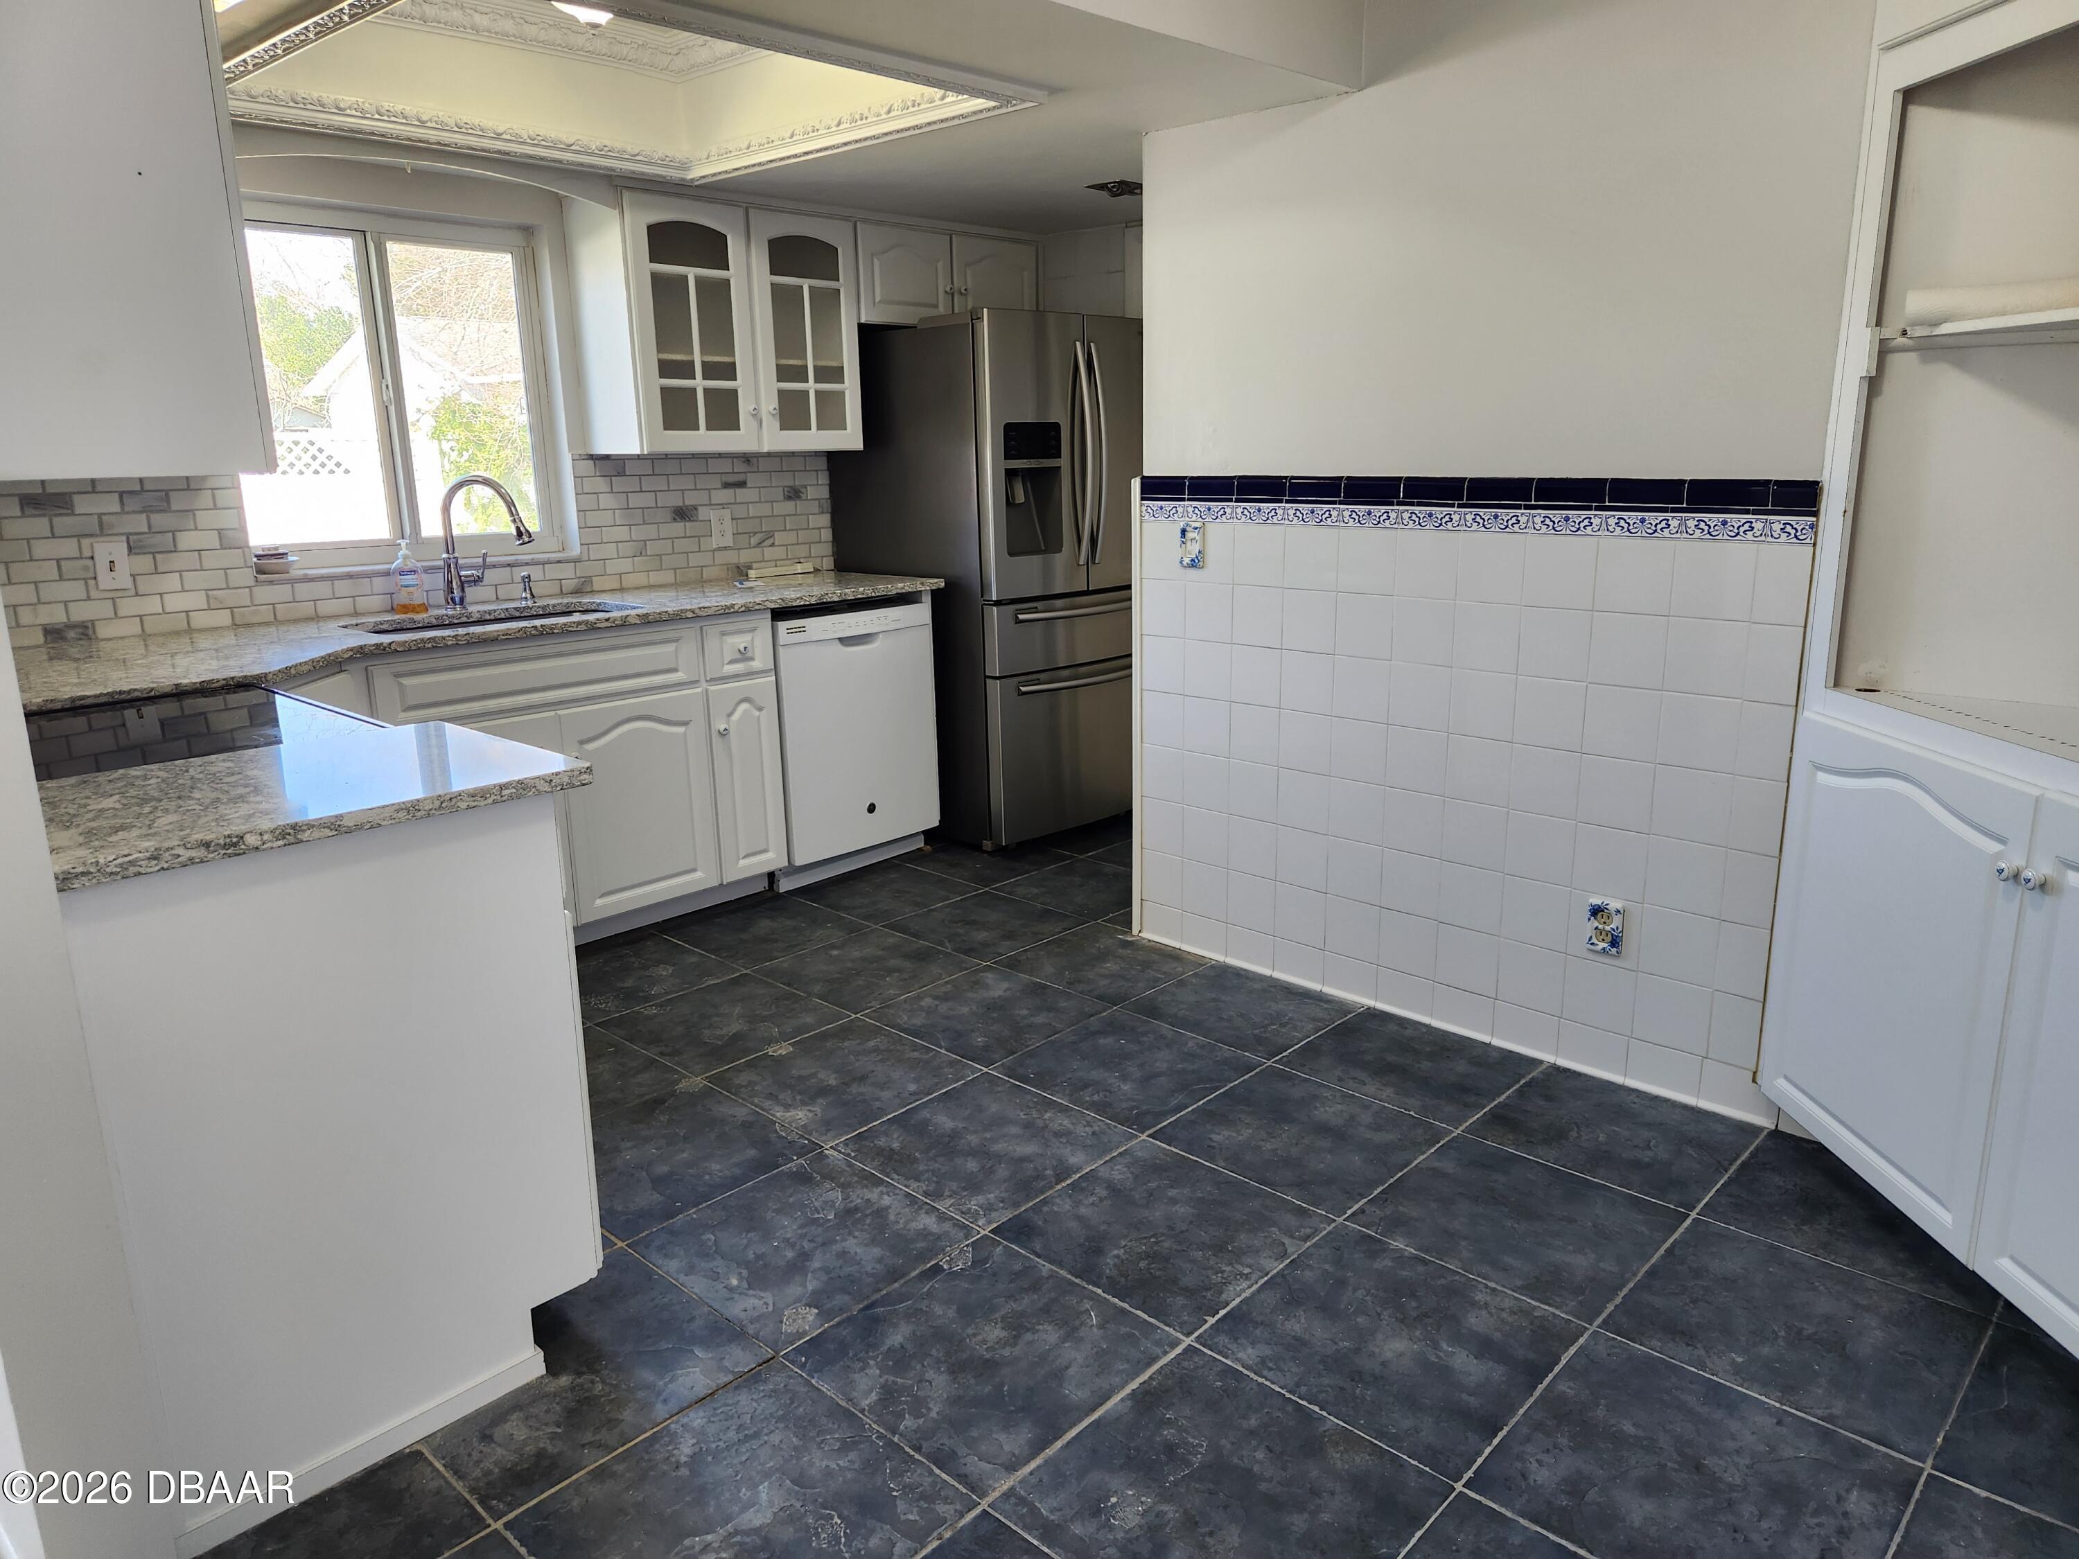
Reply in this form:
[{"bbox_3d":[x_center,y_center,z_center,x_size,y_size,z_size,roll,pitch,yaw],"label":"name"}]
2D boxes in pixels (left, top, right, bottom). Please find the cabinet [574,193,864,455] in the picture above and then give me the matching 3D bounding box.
[{"bbox_3d":[-0.987,-1.397,4.323,0.325,0.724,0.823,12,19,42],"label":"cabinet"}]

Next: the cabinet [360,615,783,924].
[{"bbox_3d":[-1.407,-0.028,3.947,0.615,0.815,1.180,12,19,42],"label":"cabinet"}]

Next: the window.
[{"bbox_3d":[-1.812,-1.083,3.879,0.080,0.925,0.920,12,19,42],"label":"window"}]

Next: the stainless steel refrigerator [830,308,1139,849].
[{"bbox_3d":[-0.097,-0.734,5.003,0.860,1.763,0.910,12,19,42],"label":"stainless steel refrigerator"}]

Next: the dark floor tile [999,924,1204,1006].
[{"bbox_3d":[0.179,0.502,3.743,0.452,0.010,0.443,12,19,42],"label":"dark floor tile"}]

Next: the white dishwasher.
[{"bbox_3d":[-0.776,-0.180,4.612,0.600,0.830,0.605,12,19,42],"label":"white dishwasher"}]

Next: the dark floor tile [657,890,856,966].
[{"bbox_3d":[-0.795,0.444,4.026,0.452,0.015,0.452,12,19,42],"label":"dark floor tile"}]

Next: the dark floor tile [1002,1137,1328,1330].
[{"bbox_3d":[0.226,0.814,2.492,0.452,0.010,0.452,12,19,42],"label":"dark floor tile"}]

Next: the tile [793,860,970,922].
[{"bbox_3d":[-0.491,0.356,4.358,0.466,0.010,0.452,12,19,42],"label":"tile"}]

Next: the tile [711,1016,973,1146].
[{"bbox_3d":[-0.440,0.669,3.085,0.450,0.013,0.450,12,19,42],"label":"tile"}]

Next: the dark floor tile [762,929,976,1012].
[{"bbox_3d":[-0.464,0.514,3.726,0.452,0.010,0.452,12,19,42],"label":"dark floor tile"}]

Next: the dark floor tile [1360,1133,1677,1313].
[{"bbox_3d":[0.868,0.797,2.499,0.450,0.013,0.450,12,19,42],"label":"dark floor tile"}]

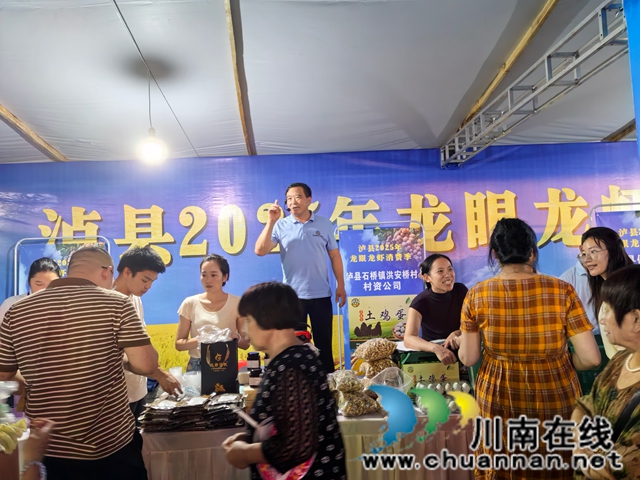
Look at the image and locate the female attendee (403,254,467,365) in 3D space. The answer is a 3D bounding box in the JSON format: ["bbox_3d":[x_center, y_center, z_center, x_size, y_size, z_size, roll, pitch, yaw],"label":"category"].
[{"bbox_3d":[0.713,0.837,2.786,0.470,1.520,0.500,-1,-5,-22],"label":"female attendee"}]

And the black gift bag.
[{"bbox_3d":[-0.547,0.706,2.750,0.205,0.310,0.090,-2,-5,-3],"label":"black gift bag"}]

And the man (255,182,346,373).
[{"bbox_3d":[-0.098,0.455,3.327,0.620,1.700,0.400,-3,-5,7],"label":"man"}]

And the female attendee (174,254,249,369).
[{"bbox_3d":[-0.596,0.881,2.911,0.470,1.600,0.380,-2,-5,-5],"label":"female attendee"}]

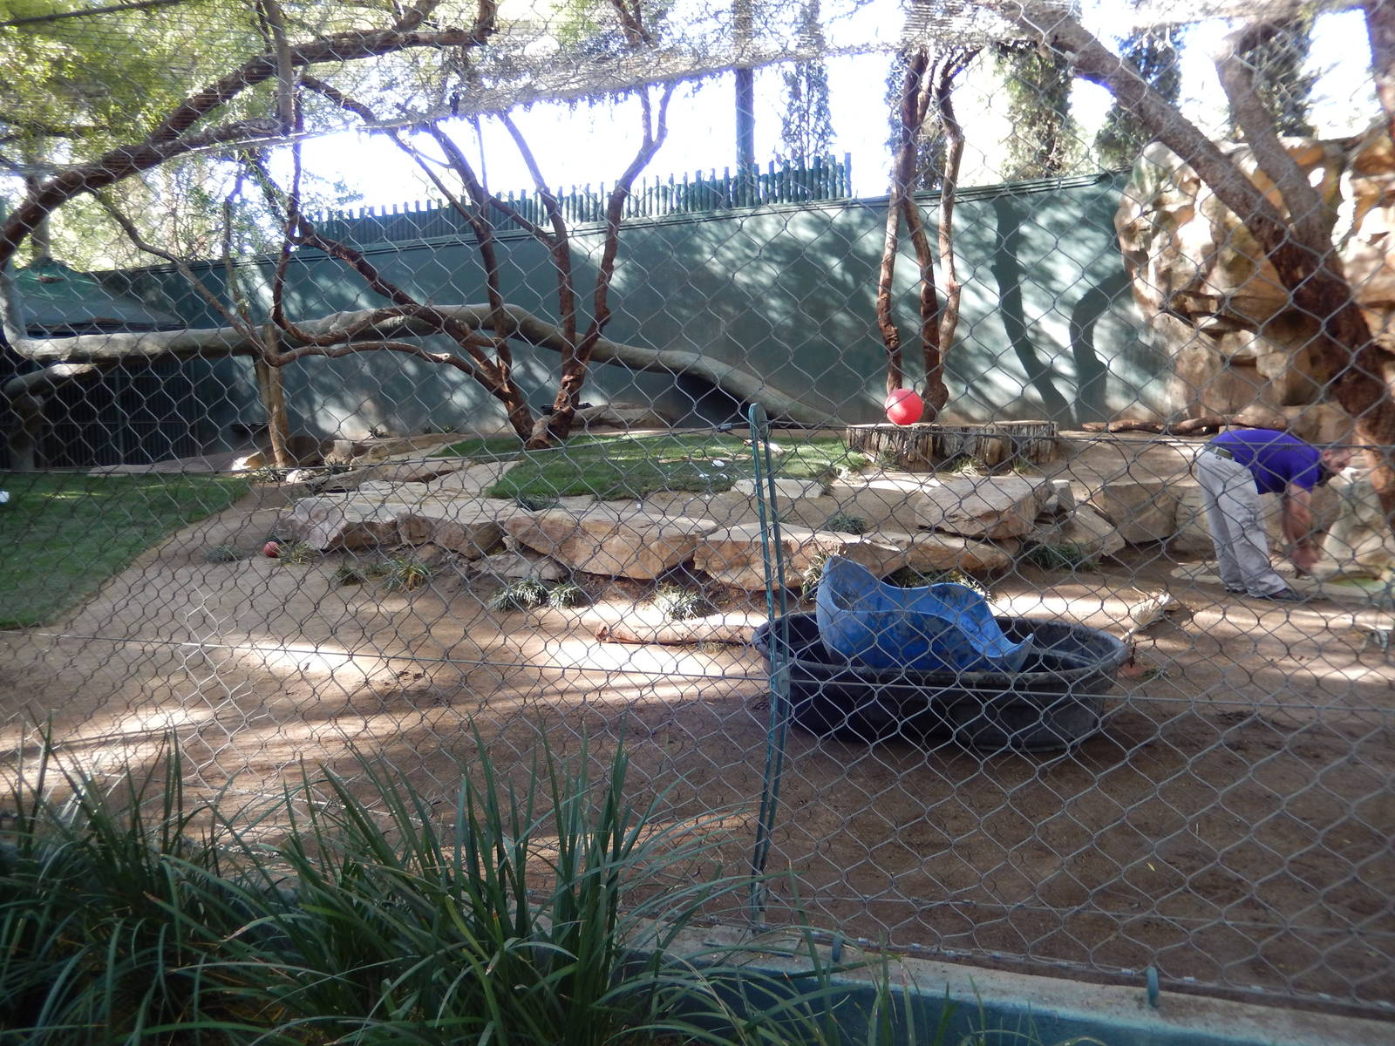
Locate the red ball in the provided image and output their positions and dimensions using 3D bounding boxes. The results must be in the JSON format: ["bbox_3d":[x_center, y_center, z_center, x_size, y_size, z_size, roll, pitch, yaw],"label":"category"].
[{"bbox_3d":[1.599,-0.894,7.800,0.300,0.300,0.300,0,6,0],"label":"red ball"}]

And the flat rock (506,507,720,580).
[{"bbox_3d":[-0.537,0.116,6.550,1.220,0.360,0.650,2,7,20],"label":"flat rock"}]

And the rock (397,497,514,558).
[{"bbox_3d":[-1.750,0.025,7.350,0.660,0.350,0.600,2,7,20],"label":"rock"}]

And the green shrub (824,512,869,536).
[{"bbox_3d":[1.034,0.002,7.000,0.320,0.150,0.280,0,6,0],"label":"green shrub"}]

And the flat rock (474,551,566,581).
[{"bbox_3d":[-1.199,0.289,6.850,0.540,0.180,0.350,2,6,15],"label":"flat rock"}]

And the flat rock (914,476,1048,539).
[{"bbox_3d":[2.028,-0.126,7.250,0.750,0.340,0.650,-3,7,-25],"label":"flat rock"}]

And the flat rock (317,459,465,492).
[{"bbox_3d":[-2.637,-0.411,8.700,1.100,0.200,0.600,2,7,20],"label":"flat rock"}]

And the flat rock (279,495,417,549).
[{"bbox_3d":[-2.758,-0.014,8.000,0.860,0.310,0.650,2,6,15],"label":"flat rock"}]

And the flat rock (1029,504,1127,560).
[{"bbox_3d":[2.820,0.062,7.500,0.660,0.360,0.450,1,6,10],"label":"flat rock"}]

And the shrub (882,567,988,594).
[{"bbox_3d":[1.557,0.392,6.650,0.620,0.200,0.400,0,6,0],"label":"shrub"}]

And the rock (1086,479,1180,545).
[{"bbox_3d":[3.442,-0.095,8.000,0.620,0.470,0.500,1,6,5],"label":"rock"}]

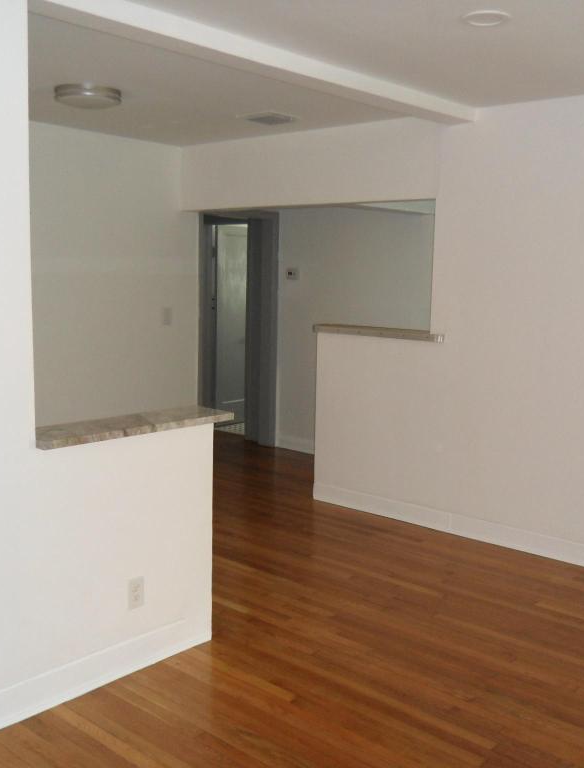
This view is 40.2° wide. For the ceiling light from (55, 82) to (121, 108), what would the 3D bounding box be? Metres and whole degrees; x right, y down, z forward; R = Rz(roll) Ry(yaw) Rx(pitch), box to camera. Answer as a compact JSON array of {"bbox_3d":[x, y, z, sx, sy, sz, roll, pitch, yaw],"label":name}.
[{"bbox_3d":[-1.062,-1.493,4.167,0.340,0.060,0.340,1,8,0],"label":"ceiling light"}]

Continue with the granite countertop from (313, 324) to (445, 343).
[{"bbox_3d":[0.587,-0.320,5.064,0.965,0.037,0.250,8,10,40],"label":"granite countertop"}]

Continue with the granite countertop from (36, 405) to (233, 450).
[{"bbox_3d":[-0.607,0.154,3.023,0.235,0.031,0.853,8,10,42],"label":"granite countertop"}]

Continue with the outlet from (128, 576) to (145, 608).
[{"bbox_3d":[-0.588,0.792,3.023,0.012,0.115,0.070,8,10,42],"label":"outlet"}]

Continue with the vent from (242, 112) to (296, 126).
[{"bbox_3d":[-0.137,-1.583,4.782,0.280,0.020,0.280,8,10,40],"label":"vent"}]

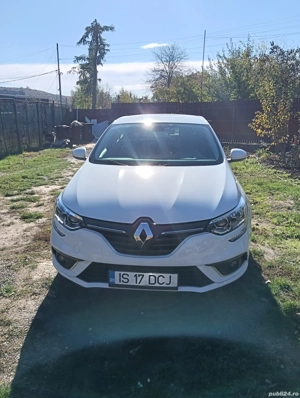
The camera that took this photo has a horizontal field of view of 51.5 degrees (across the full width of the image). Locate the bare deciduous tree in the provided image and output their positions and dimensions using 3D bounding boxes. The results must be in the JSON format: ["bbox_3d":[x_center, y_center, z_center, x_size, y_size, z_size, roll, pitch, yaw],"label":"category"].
[{"bbox_3d":[1.819,-12.584,32.706,3.960,7.000,3.960,0,18,0],"label":"bare deciduous tree"}]

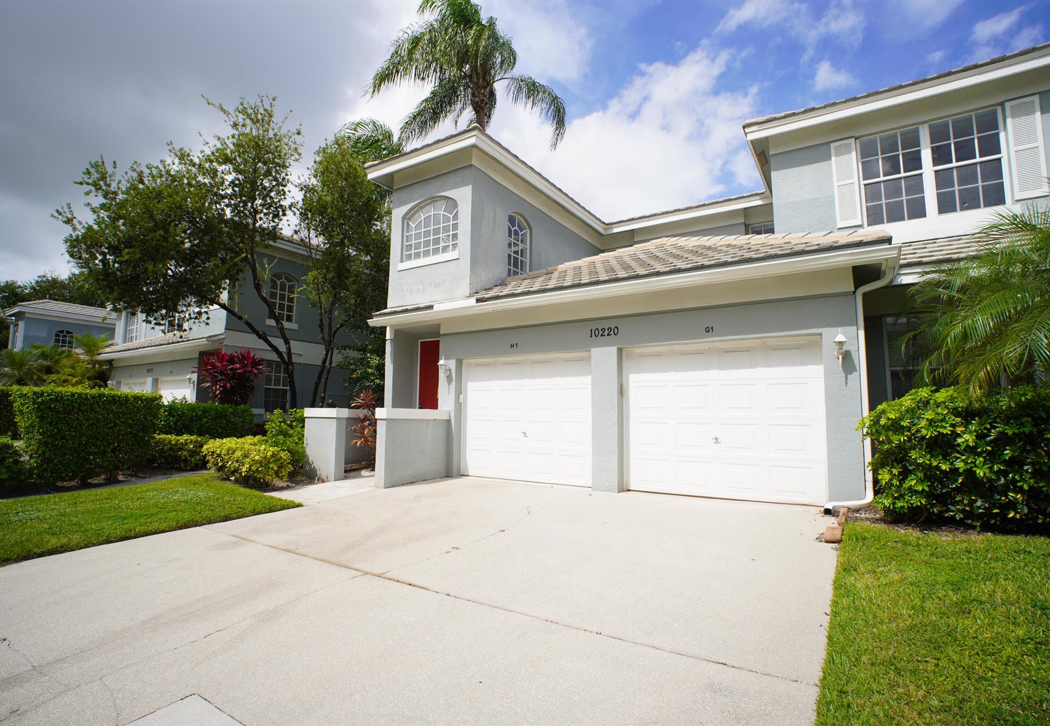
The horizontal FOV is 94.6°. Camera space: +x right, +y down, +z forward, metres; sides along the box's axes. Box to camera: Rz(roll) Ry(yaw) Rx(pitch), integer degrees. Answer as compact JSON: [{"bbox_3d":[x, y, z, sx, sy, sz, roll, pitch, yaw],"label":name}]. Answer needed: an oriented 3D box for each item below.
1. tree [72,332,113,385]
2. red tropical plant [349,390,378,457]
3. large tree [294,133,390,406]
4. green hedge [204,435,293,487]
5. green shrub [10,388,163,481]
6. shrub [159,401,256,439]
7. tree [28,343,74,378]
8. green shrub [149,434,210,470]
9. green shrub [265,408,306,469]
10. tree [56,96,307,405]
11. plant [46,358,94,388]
[{"bbox_3d":[-15.810,0.815,17.781,1.200,3.920,1.200,-3,-7,33],"label":"tree"},{"bbox_3d":[-3.025,1.277,9.264,0.550,1.600,0.550,-3,-7,33],"label":"red tropical plant"},{"bbox_3d":[-4.808,-1.414,12.919,2.300,7.620,2.300,-3,-7,33],"label":"large tree"},{"bbox_3d":[-4.724,1.624,8.250,1.300,0.690,0.850,-3,-7,33],"label":"green hedge"},{"bbox_3d":[-6.912,1.161,7.697,1.000,1.470,1.500,-3,-7,33],"label":"green shrub"},{"bbox_3d":[-7.122,1.535,10.848,0.750,1.320,1.800,-3,-7,33],"label":"shrub"},{"bbox_3d":[-18.213,1.022,18.574,1.500,3.620,1.500,-3,-7,33],"label":"tree"},{"bbox_3d":[-6.753,1.742,9.617,0.700,0.680,1.100,-3,-7,33],"label":"green shrub"},{"bbox_3d":[-4.518,1.477,9.483,0.800,1.220,0.800,-3,-7,33],"label":"green shrub"},{"bbox_3d":[-6.740,-1.589,10.185,3.300,7.420,3.600,-3,-7,33],"label":"tree"},{"bbox_3d":[-16.590,1.274,17.651,1.400,2.970,1.400,-3,-7,33],"label":"plant"}]

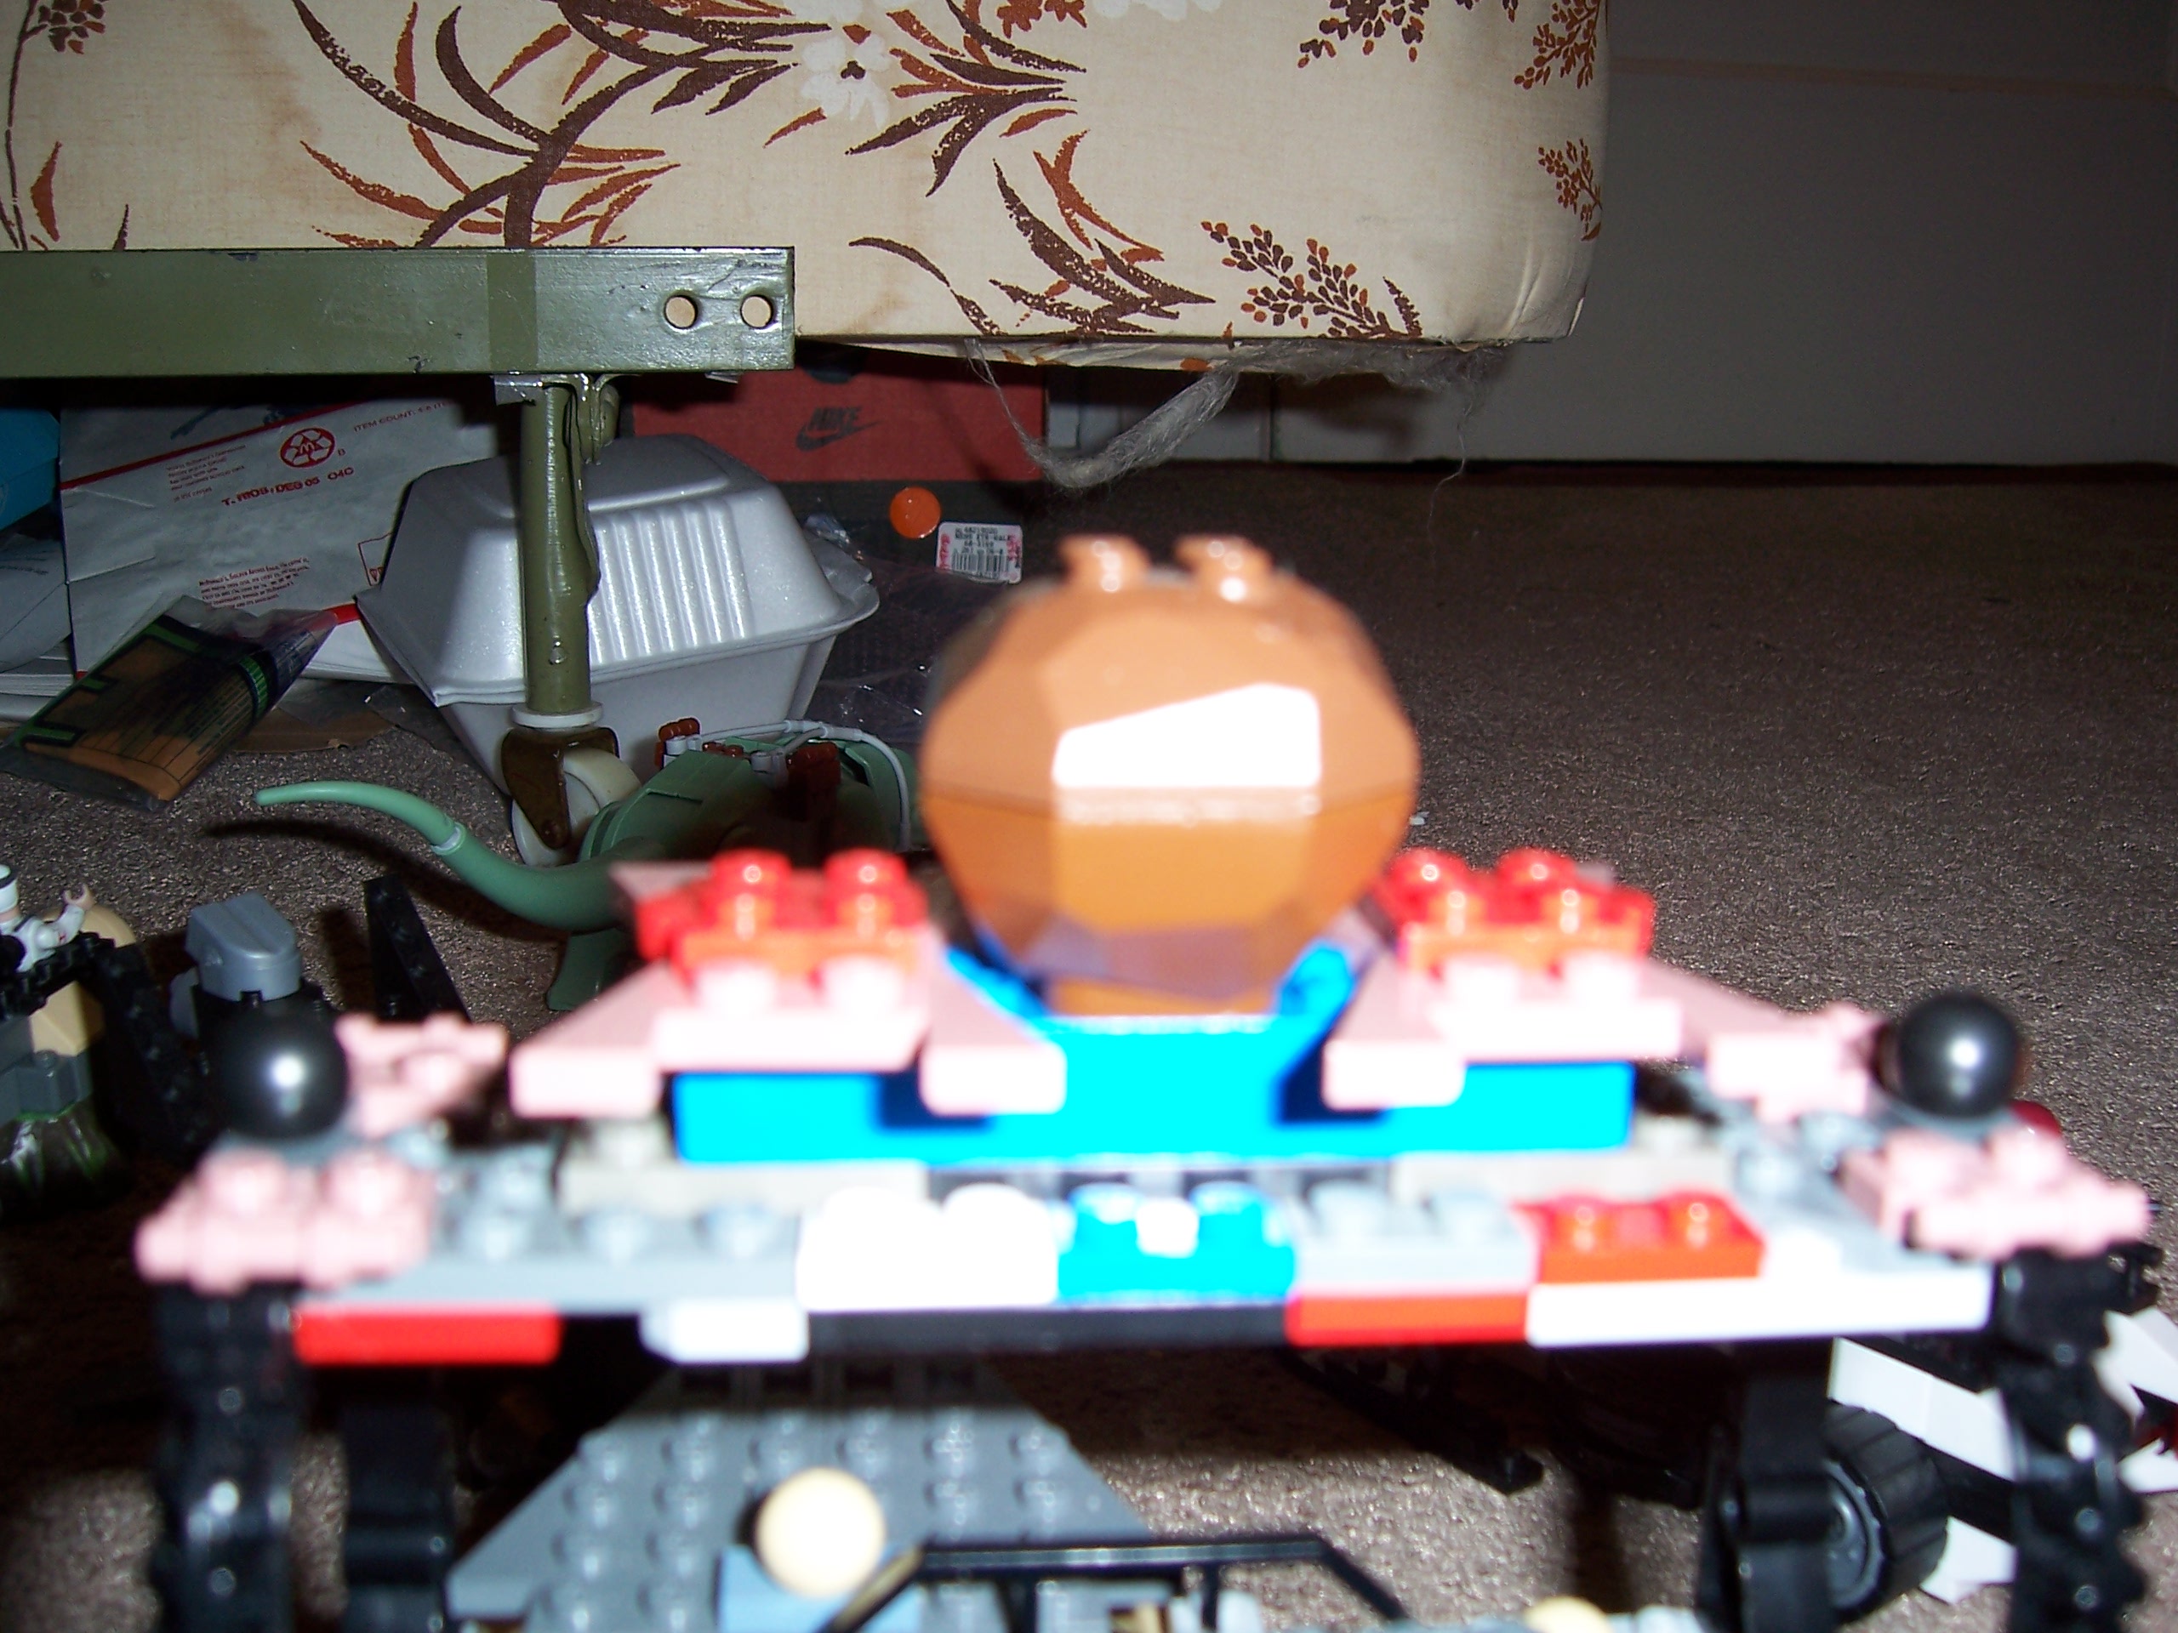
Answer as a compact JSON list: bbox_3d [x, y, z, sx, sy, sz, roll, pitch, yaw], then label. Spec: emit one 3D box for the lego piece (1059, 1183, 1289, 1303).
[{"bbox_3d":[0.005,0.028,0.152,0.016,0.005,0.010,0,12,-6],"label":"lego piece"}]

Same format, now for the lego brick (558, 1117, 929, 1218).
[{"bbox_3d":[-0.023,0.023,0.155,0.024,0.005,0.008,0,15,-6],"label":"lego brick"}]

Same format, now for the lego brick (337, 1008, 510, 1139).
[{"bbox_3d":[-0.050,0.019,0.171,0.012,0.005,0.012,0,12,-6],"label":"lego brick"}]

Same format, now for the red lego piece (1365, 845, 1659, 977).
[{"bbox_3d":[0.029,0.007,0.160,0.018,0.005,0.016,0,15,-6],"label":"red lego piece"}]

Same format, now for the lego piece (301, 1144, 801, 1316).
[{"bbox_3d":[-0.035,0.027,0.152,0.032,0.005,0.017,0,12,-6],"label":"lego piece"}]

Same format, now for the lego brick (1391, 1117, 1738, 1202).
[{"bbox_3d":[0.033,0.024,0.162,0.024,0.005,0.009,0,12,-6],"label":"lego brick"}]

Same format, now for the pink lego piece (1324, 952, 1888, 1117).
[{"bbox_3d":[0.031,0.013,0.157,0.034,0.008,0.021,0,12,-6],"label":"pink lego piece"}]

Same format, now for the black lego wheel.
[{"bbox_3d":[0.096,0.089,0.290,0.014,0.024,0.024,-11,19,-39],"label":"black lego wheel"}]

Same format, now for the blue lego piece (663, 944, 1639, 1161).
[{"bbox_3d":[0.004,0.016,0.161,0.064,0.010,0.018,0,15,-6],"label":"blue lego piece"}]

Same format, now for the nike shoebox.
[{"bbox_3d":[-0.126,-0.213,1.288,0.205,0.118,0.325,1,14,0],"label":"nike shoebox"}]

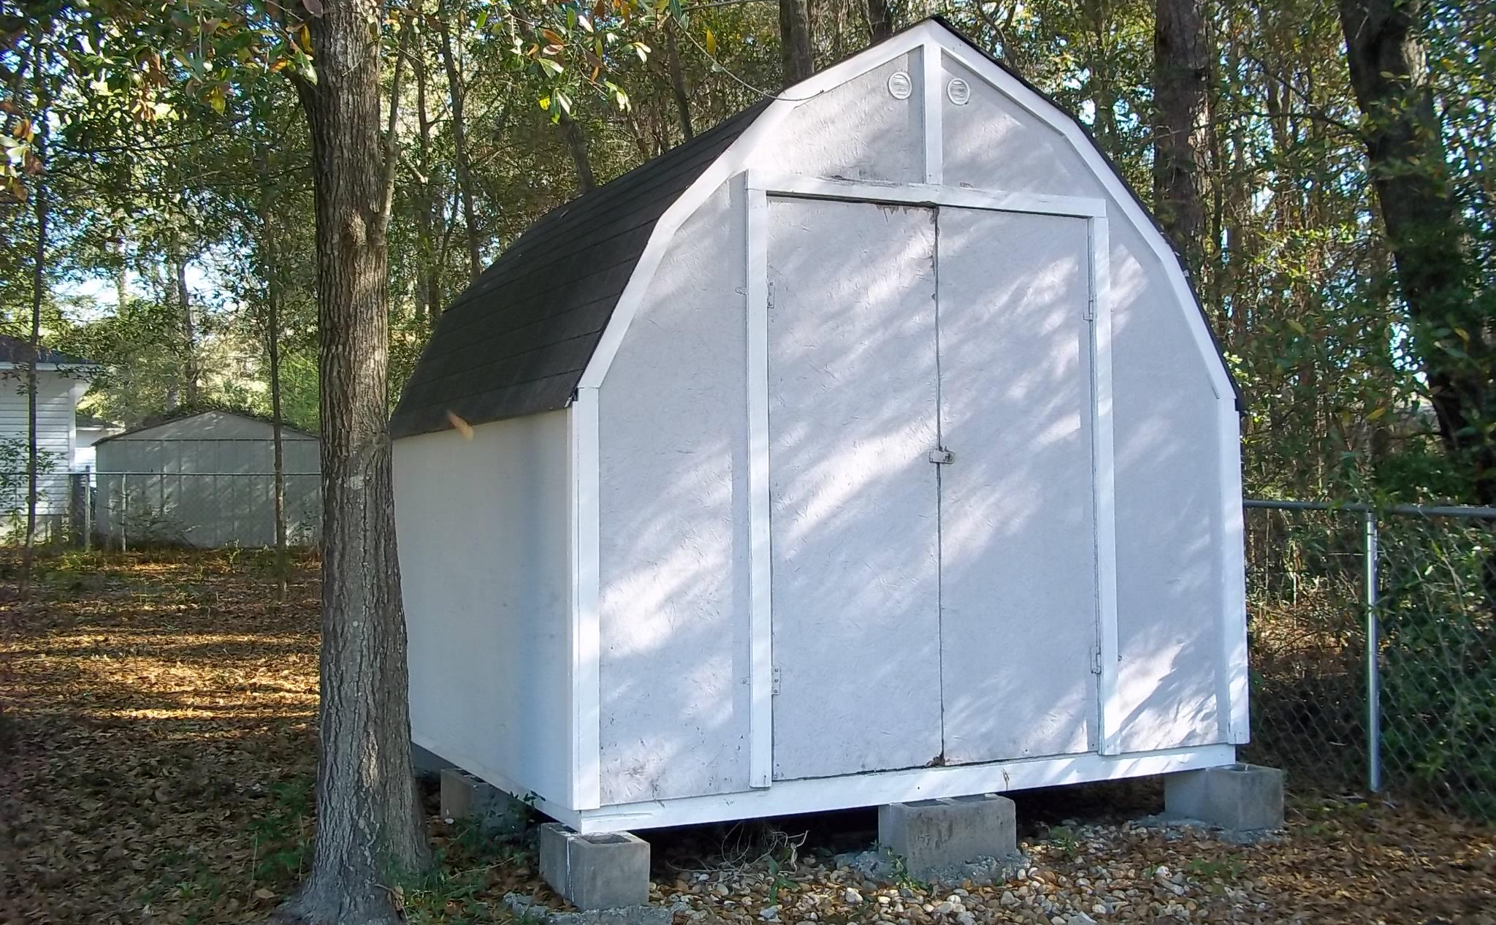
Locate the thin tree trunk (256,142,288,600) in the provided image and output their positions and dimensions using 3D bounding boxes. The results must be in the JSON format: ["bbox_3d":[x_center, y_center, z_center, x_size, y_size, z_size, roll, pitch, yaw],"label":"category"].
[{"bbox_3d":[-5.032,-0.917,16.500,0.280,4.820,0.250,0,-2,-25],"label":"thin tree trunk"}]

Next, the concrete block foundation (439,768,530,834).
[{"bbox_3d":[-0.946,1.217,5.560,0.194,0.190,0.397,0,-2,-26],"label":"concrete block foundation"}]

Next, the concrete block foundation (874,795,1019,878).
[{"bbox_3d":[0.642,1.183,5.000,0.397,0.190,0.194,0,-2,-23],"label":"concrete block foundation"}]

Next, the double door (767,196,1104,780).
[{"bbox_3d":[0.633,0.072,5.120,1.254,1.840,0.060,0,-2,-25],"label":"double door"}]

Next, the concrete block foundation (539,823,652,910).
[{"bbox_3d":[-0.449,1.184,4.562,0.194,0.190,0.397,0,-2,-25],"label":"concrete block foundation"}]

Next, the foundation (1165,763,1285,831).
[{"bbox_3d":[1.700,1.186,5.577,0.194,0.190,0.397,0,-2,-25],"label":"foundation"}]

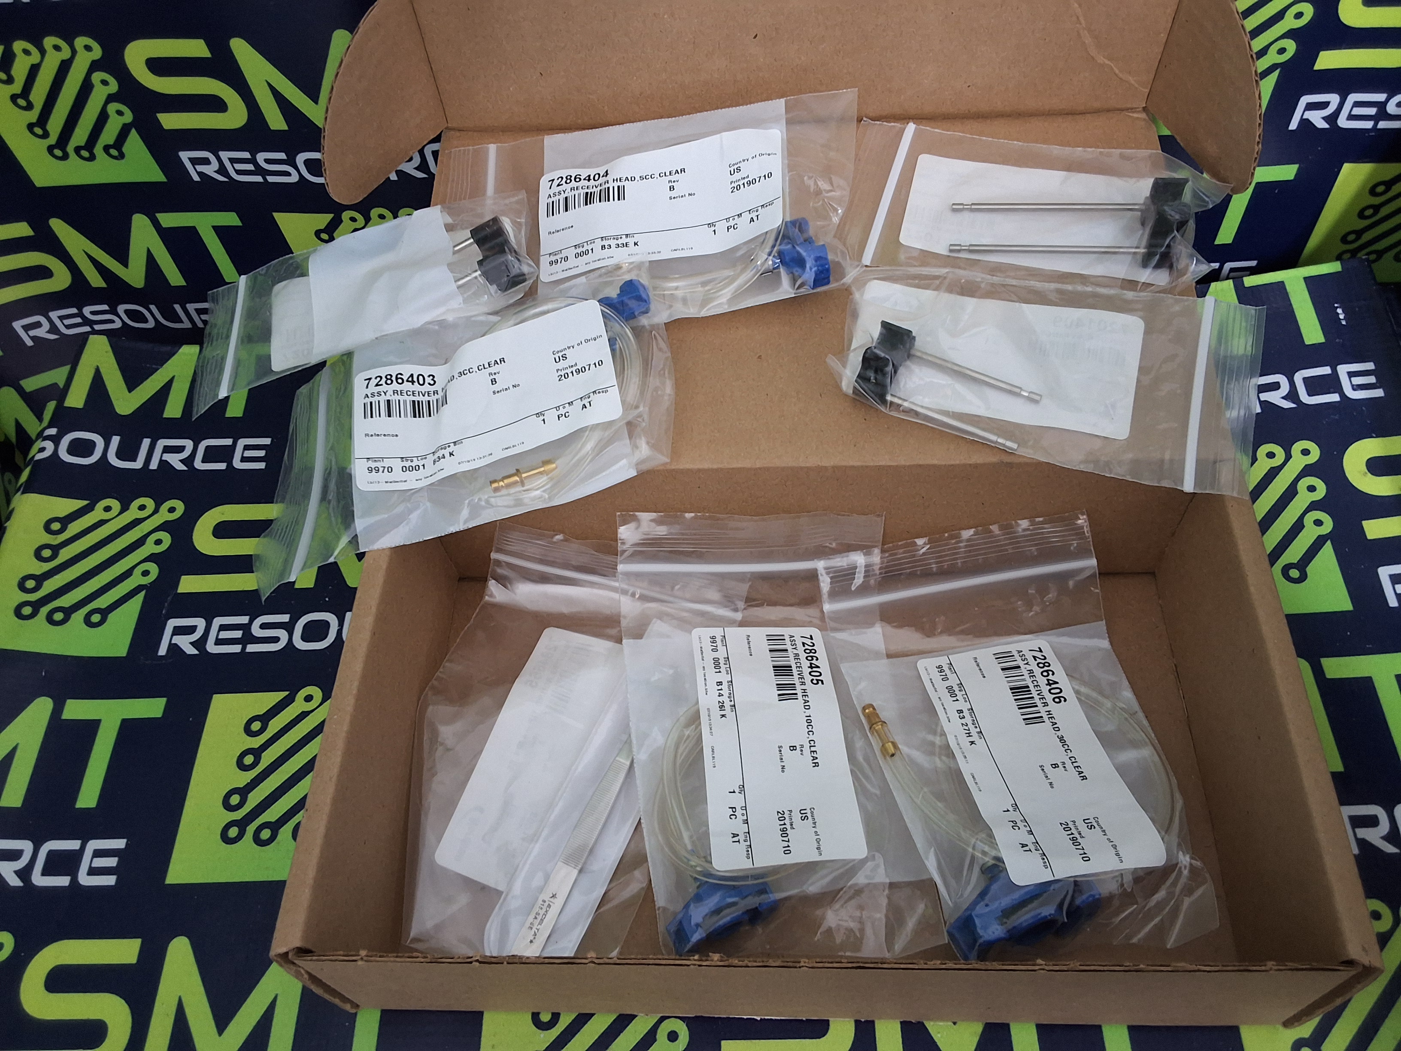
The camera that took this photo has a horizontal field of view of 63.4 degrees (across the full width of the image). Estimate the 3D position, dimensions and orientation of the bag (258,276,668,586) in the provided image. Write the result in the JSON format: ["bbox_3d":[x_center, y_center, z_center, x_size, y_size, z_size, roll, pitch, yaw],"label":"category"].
[{"bbox_3d":[-0.089,-0.040,0.410,0.165,0.035,0.102,-14,58,12],"label":"bag"}]

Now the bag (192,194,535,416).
[{"bbox_3d":[-0.126,-0.085,0.419,0.131,0.032,0.070,-17,52,6],"label":"bag"}]

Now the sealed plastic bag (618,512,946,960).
[{"bbox_3d":[0.026,0.071,0.398,0.100,0.036,0.153,-5,68,1],"label":"sealed plastic bag"}]

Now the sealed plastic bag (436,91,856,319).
[{"bbox_3d":[-0.026,-0.120,0.439,0.167,0.028,0.102,-3,63,8],"label":"sealed plastic bag"}]

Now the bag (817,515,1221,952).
[{"bbox_3d":[0.107,0.070,0.392,0.102,0.042,0.151,-9,69,-2],"label":"bag"}]

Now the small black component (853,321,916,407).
[{"bbox_3d":[0.064,-0.055,0.391,0.013,0.015,0.034,17,66,12],"label":"small black component"}]

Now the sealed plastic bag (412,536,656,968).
[{"bbox_3d":[-0.046,0.077,0.406,0.096,0.029,0.151,8,69,9],"label":"sealed plastic bag"}]

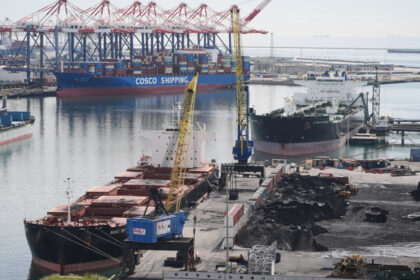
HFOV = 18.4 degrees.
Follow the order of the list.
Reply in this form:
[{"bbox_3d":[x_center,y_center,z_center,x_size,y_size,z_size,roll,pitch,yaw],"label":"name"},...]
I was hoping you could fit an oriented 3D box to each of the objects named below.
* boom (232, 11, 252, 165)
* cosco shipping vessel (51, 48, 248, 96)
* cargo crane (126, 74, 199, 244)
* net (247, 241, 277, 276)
[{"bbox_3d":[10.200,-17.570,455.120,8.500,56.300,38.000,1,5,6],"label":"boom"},{"bbox_3d":[-57.760,-69.440,1314.380,42.000,44.700,298.000,3,6,35],"label":"cosco shipping vessel"},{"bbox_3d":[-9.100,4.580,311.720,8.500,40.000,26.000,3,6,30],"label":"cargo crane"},{"bbox_3d":[12.600,28.450,305.930,6.400,6.800,6.000,1,5,8],"label":"net"}]

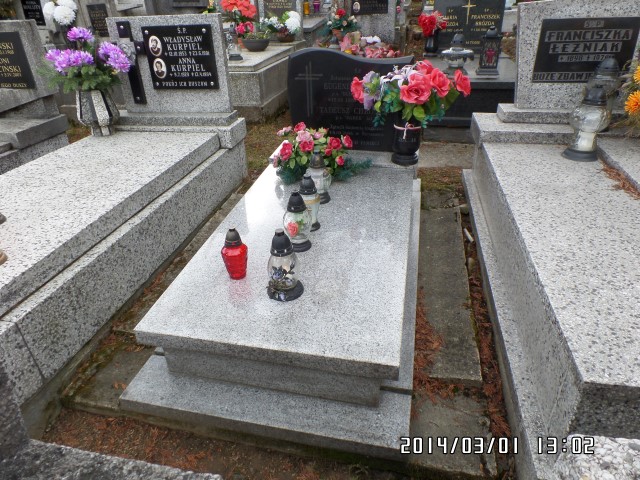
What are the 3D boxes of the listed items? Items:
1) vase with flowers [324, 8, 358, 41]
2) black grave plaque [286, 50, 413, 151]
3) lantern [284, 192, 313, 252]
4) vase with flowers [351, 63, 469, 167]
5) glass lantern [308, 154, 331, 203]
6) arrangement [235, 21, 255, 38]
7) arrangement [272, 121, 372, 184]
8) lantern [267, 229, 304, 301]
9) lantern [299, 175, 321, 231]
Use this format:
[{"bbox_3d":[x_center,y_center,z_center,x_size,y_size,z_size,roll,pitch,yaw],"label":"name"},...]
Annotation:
[{"bbox_3d":[0.255,-2.555,5.040,0.400,0.360,0.340,5,33,11],"label":"vase with flowers"},{"bbox_3d":[0.192,-0.908,2.783,0.790,0.630,0.090,5,33,12],"label":"black grave plaque"},{"bbox_3d":[-0.090,-0.083,1.805,0.123,0.256,0.123,-2,33,1],"label":"lantern"},{"bbox_3d":[0.512,-0.734,2.482,0.640,0.570,0.450,5,33,11],"label":"vase with flowers"},{"bbox_3d":[0.000,-0.318,2.165,0.118,0.256,0.118,-2,33,1],"label":"glass lantern"},{"bbox_3d":[-0.940,-2.621,5.294,0.250,0.210,0.220,5,33,11],"label":"arrangement"},{"bbox_3d":[0.008,-0.512,2.435,0.520,0.290,0.340,5,33,11],"label":"arrangement"},{"bbox_3d":[-0.137,0.079,1.556,0.130,0.256,0.130,5,33,11],"label":"lantern"},{"bbox_3d":[-0.040,-0.169,1.935,0.095,0.256,0.095,-2,33,1],"label":"lantern"}]

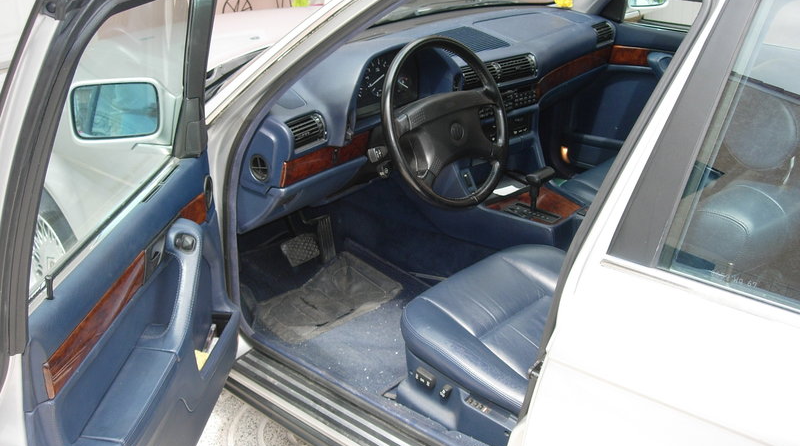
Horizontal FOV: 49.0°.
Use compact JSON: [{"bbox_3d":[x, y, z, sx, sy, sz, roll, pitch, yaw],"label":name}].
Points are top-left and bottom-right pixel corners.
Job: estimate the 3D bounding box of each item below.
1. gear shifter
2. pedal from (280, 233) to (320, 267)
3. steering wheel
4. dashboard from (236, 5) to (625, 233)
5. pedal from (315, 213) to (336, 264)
[{"bbox_3d":[0.362,-0.089,2.291,0.045,0.110,0.085,18,30,38],"label":"gear shifter"},{"bbox_3d":[-0.278,0.077,2.468,0.088,0.062,0.030,-25,-2,-43],"label":"pedal"},{"bbox_3d":[0.095,-0.217,1.946,0.090,0.392,0.392,-9,12,46],"label":"steering wheel"},{"bbox_3d":[0.096,-0.384,2.435,0.430,0.400,1.450,18,30,38],"label":"dashboard"},{"bbox_3d":[-0.214,0.045,2.552,0.030,0.145,0.050,-4,15,45],"label":"pedal"}]

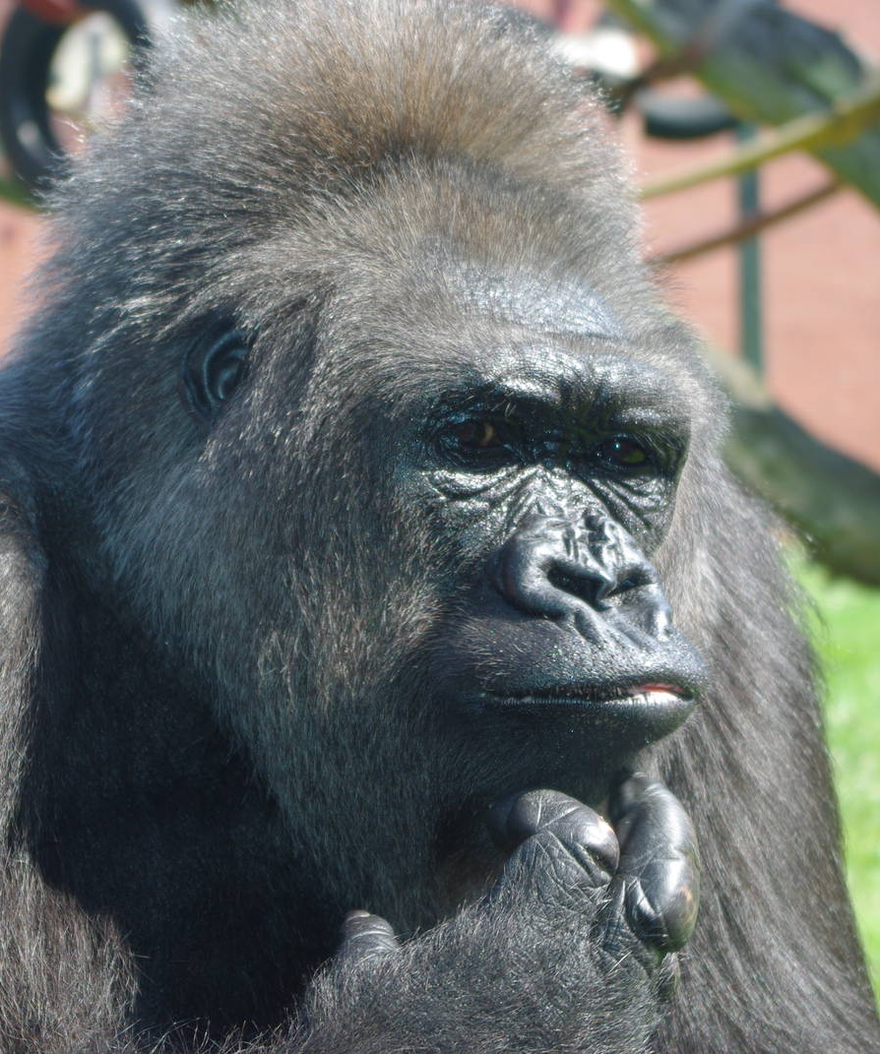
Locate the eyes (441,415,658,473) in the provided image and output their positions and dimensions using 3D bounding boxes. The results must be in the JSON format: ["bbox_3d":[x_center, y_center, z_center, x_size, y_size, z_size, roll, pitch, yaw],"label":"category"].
[{"bbox_3d":[0.045,-0.035,1.500,0.094,0.021,0.031,6,6,-35],"label":"eyes"}]

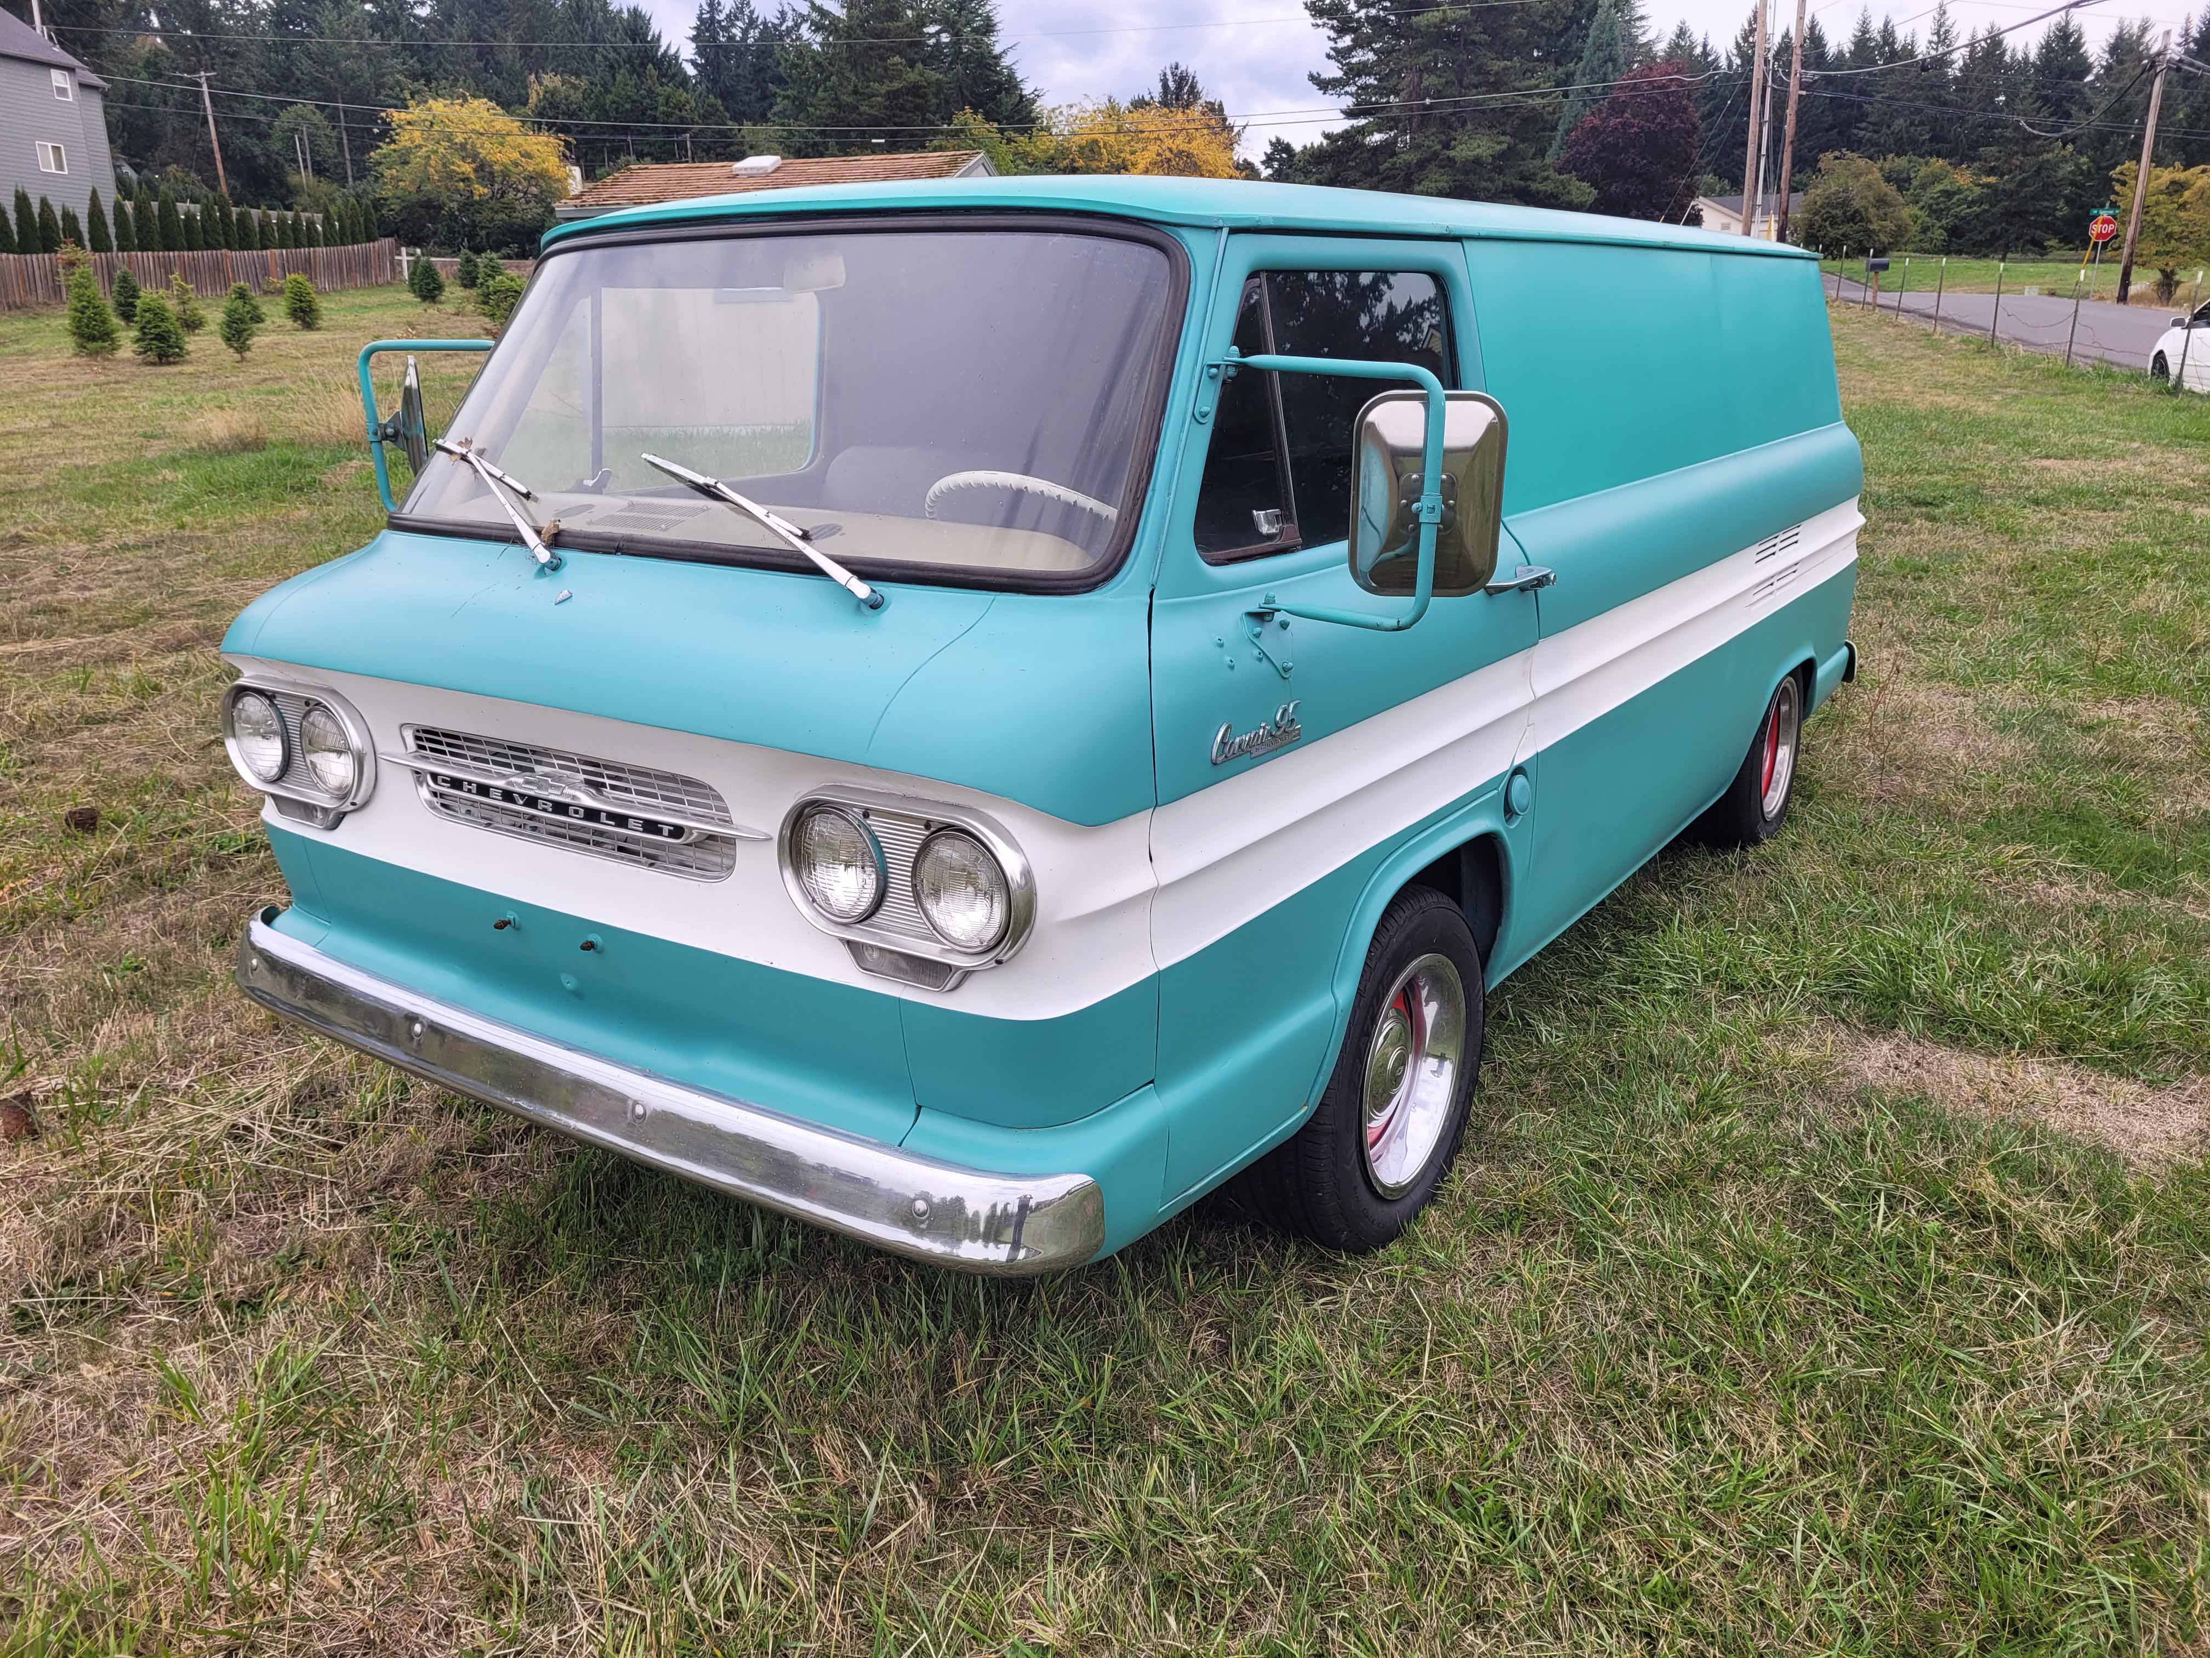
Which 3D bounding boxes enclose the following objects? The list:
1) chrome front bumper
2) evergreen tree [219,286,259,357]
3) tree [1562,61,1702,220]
[{"bbox_3d":[-0.736,0.306,2.236,1.710,0.150,0.160,10,21,33],"label":"chrome front bumper"},{"bbox_3d":[-19.589,-11.391,37.291,0.858,1.542,0.858,-8,17,-25],"label":"evergreen tree"},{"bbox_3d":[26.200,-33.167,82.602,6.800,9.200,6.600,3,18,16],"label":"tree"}]

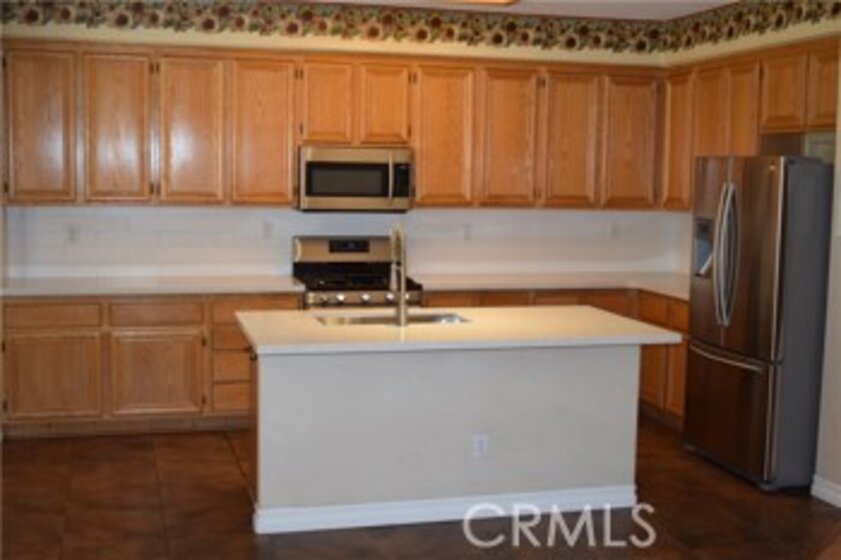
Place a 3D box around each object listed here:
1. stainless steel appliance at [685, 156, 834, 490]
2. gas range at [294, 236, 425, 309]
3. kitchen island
[{"bbox_3d":[2.040,0.199,6.082,0.750,1.770,0.893,-1,6,-15],"label":"stainless steel appliance"},{"bbox_3d":[-0.433,0.331,7.138,0.754,1.193,0.700,-1,6,-15],"label":"gas range"},{"bbox_3d":[0.127,0.670,5.334,1.972,0.922,1.062,-1,6,-15],"label":"kitchen island"}]

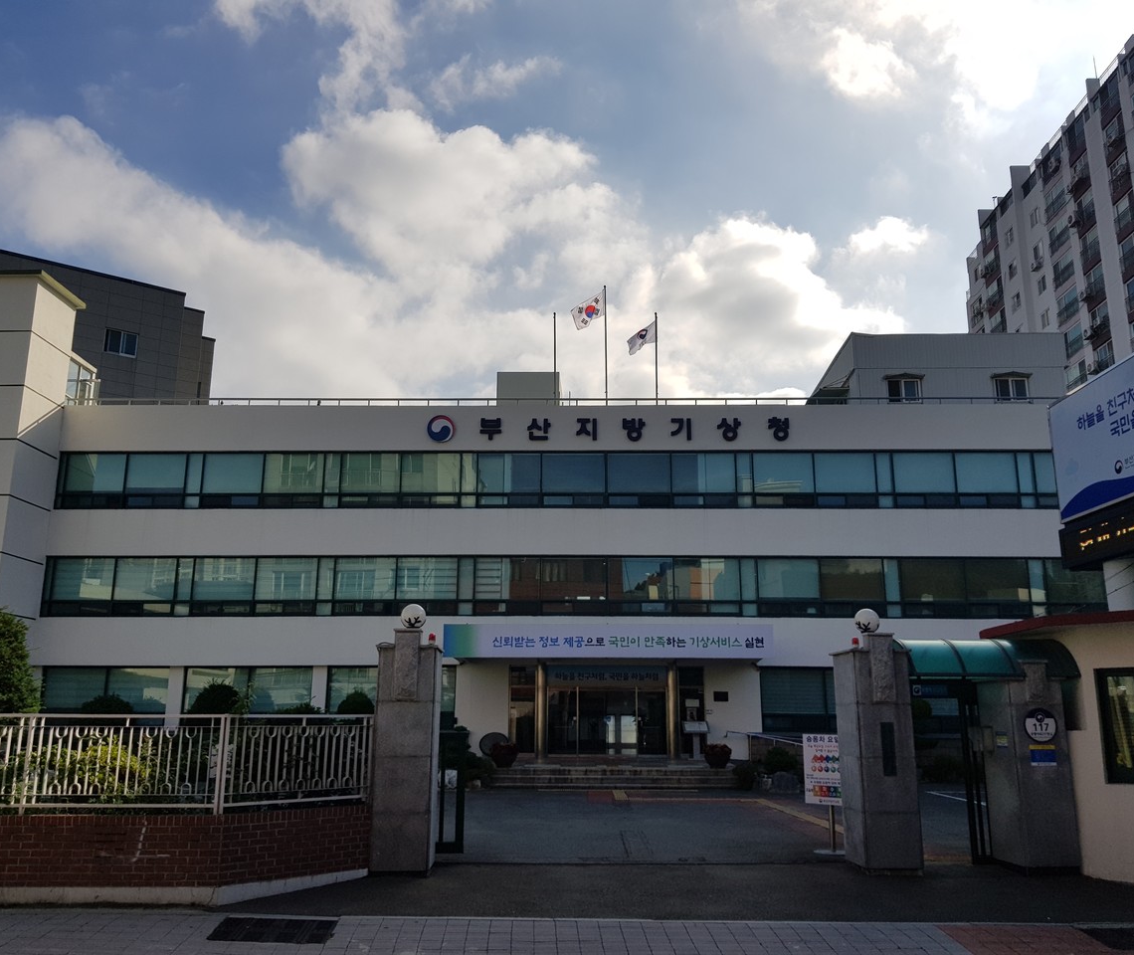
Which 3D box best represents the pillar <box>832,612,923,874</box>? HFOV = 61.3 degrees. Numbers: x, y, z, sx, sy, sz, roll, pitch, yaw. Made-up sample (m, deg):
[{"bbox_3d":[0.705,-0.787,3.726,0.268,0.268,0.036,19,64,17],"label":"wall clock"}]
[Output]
[{"bbox_3d":[3.505,2.922,10.892,0.670,2.806,0.910,0,-13,0],"label":"pillar"}]

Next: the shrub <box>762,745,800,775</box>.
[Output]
[{"bbox_3d":[4.989,6.645,22.239,0.860,0.780,0.860,0,-14,1],"label":"shrub"}]

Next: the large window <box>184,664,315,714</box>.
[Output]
[{"bbox_3d":[-9.329,6.481,27.975,3.819,1.927,0.200,0,-13,2],"label":"large window"}]

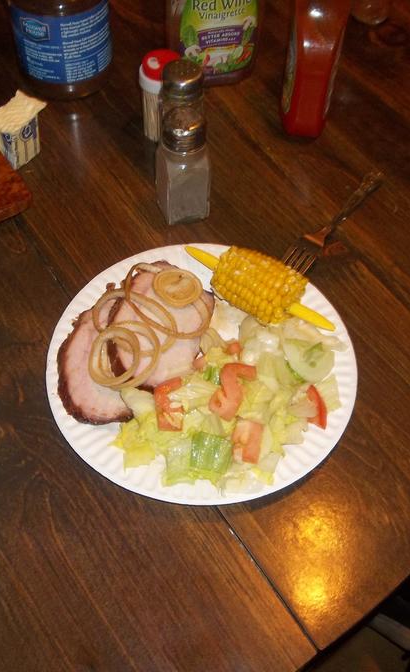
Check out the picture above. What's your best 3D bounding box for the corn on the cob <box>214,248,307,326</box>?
[{"bbox_3d":[0.041,-0.039,0.542,0.067,0.047,0.047,32,59,24],"label":"corn on the cob"}]

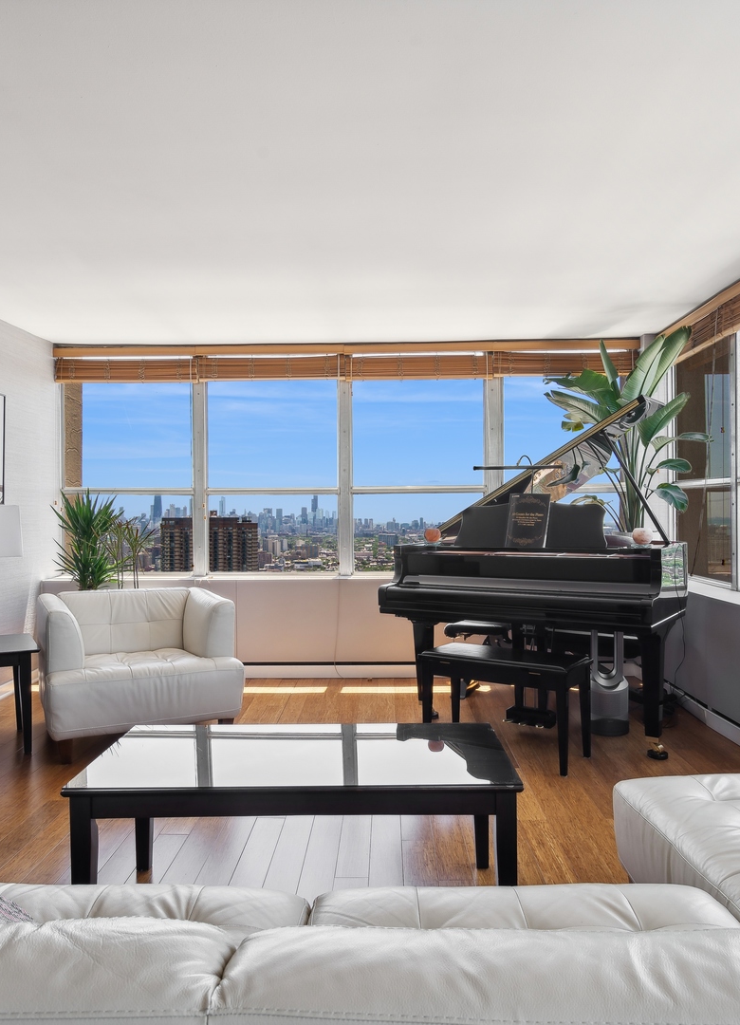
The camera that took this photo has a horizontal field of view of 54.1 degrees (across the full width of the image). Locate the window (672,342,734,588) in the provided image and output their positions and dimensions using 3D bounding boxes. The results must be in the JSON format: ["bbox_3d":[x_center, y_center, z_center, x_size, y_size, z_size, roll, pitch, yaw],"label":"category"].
[{"bbox_3d":[2.281,-0.328,4.993,0.080,1.537,0.909,0,0,1],"label":"window"}]

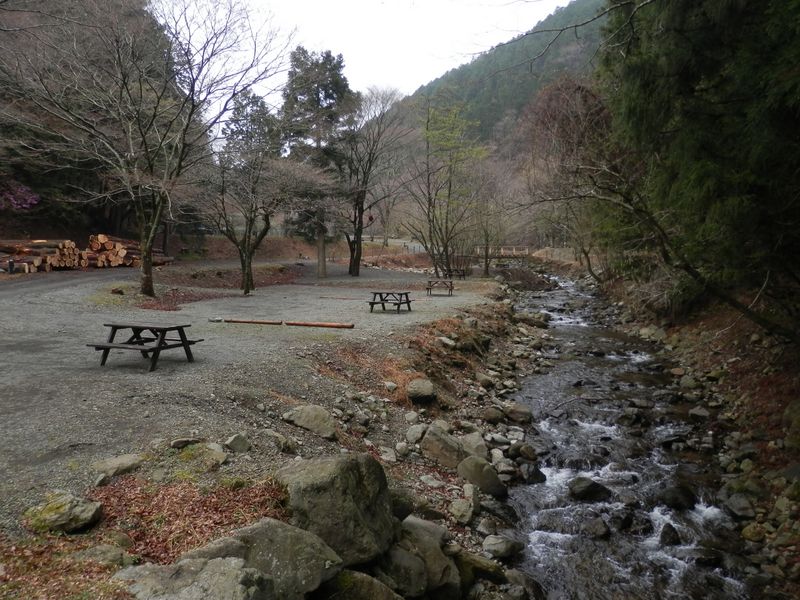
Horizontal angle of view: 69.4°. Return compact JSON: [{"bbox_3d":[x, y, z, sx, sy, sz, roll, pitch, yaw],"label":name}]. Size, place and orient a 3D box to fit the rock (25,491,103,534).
[{"bbox_3d":[-2.533,1.592,4.350,0.520,0.200,0.400,0,3,-6],"label":"rock"}]

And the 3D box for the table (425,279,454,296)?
[{"bbox_3d":[2.162,-0.595,30.900,1.374,0.735,1.471,1,3,9],"label":"table"}]

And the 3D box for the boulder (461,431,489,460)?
[{"bbox_3d":[1.128,2.203,8.750,0.420,0.360,0.400,2,4,17],"label":"boulder"}]

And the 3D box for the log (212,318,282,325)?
[{"bbox_3d":[-4.812,0.652,18.078,2.545,0.130,0.140,2,4,19],"label":"log"}]

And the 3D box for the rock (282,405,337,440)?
[{"bbox_3d":[-1.073,1.452,6.850,0.570,0.280,0.450,2,4,14],"label":"rock"}]

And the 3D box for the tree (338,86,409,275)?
[{"bbox_3d":[-1.920,-8.771,43.500,5.600,13.900,5.400,0,3,0],"label":"tree"}]

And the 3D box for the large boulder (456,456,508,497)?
[{"bbox_3d":[1.044,2.273,7.400,0.580,0.430,0.500,1,3,10],"label":"large boulder"}]

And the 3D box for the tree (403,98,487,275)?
[{"bbox_3d":[3.313,-8.567,44.000,6.200,13.700,6.000,1,3,0],"label":"tree"}]

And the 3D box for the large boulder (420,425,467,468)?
[{"bbox_3d":[0.632,2.130,8.400,0.620,0.470,0.550,2,4,17],"label":"large boulder"}]

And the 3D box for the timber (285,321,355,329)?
[{"bbox_3d":[-2.341,0.730,16.800,2.120,0.140,0.140,1,3,16],"label":"timber"}]

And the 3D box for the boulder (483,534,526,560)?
[{"bbox_3d":[1.075,2.570,6.000,0.420,0.220,0.330,1,3,10],"label":"boulder"}]

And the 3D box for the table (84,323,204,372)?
[{"bbox_3d":[-4.676,0.837,10.749,1.374,0.735,1.471,2,4,18],"label":"table"}]

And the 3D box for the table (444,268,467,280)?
[{"bbox_3d":[4.168,-1.846,43.000,1.330,0.730,1.500,2,3,22],"label":"table"}]

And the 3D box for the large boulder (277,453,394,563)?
[{"bbox_3d":[-0.553,1.795,4.950,0.900,0.740,0.780,1,3,10],"label":"large boulder"}]

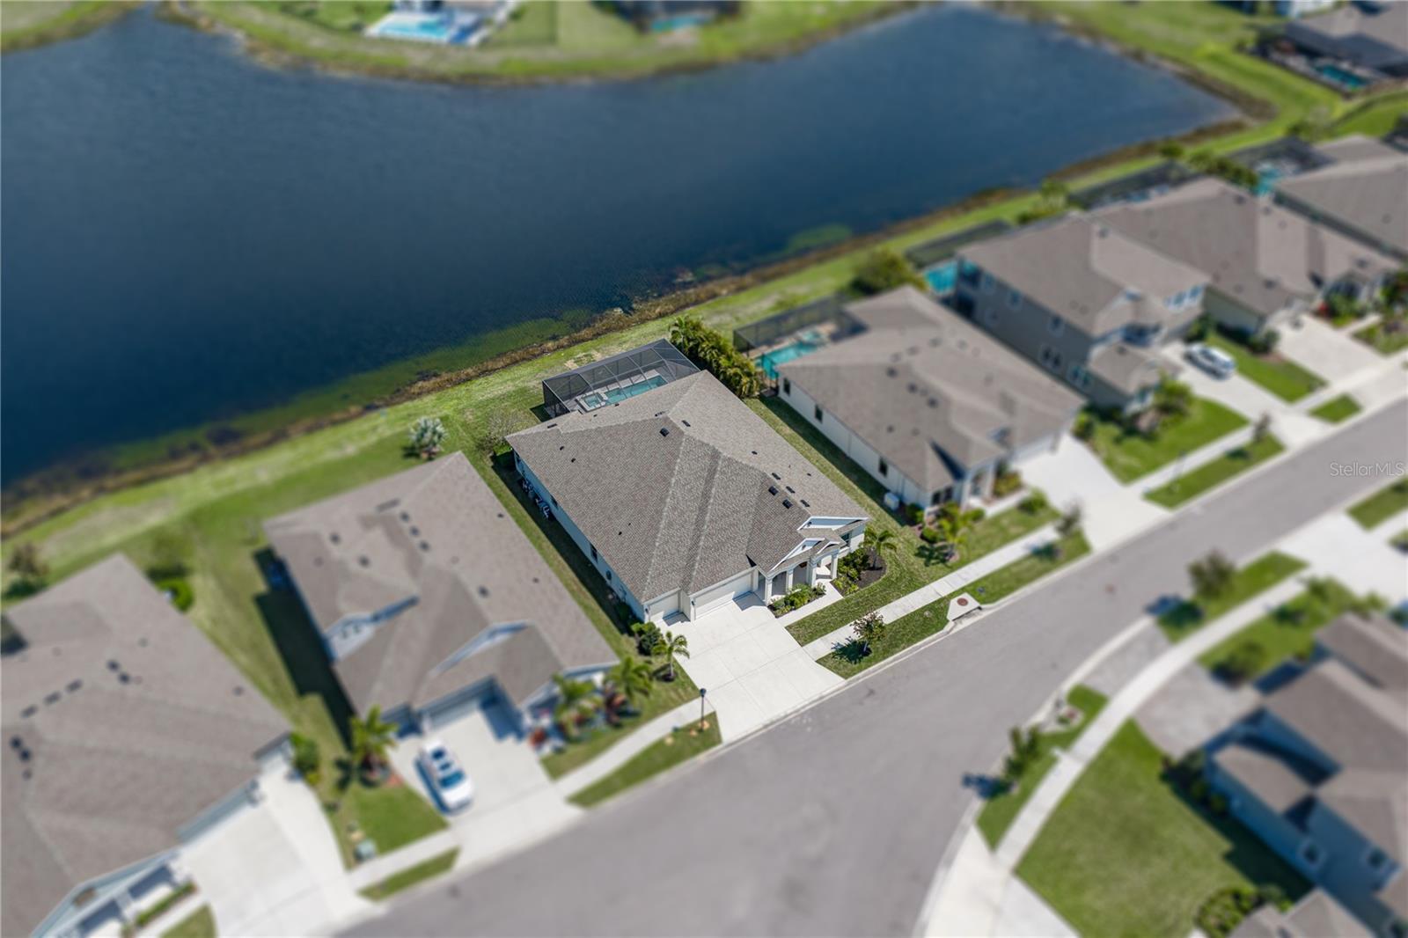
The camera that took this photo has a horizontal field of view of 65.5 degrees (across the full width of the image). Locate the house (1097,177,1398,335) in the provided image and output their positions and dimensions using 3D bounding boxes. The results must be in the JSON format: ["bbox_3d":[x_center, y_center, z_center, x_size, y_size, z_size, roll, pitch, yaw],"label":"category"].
[{"bbox_3d":[58.125,-25.294,118.286,21.980,7.020,24.580,-21,44,-24],"label":"house"}]

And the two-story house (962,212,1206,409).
[{"bbox_3d":[38.550,-17.178,106.655,17.360,8.830,23.580,-21,44,-24],"label":"two-story house"}]

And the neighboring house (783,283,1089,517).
[{"bbox_3d":[18.814,-7.862,95.361,19.400,6.000,25.400,-22,44,-24],"label":"neighboring house"}]

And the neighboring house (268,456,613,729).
[{"bbox_3d":[-19.513,7.881,76.853,16.230,6.720,26.740,-22,44,-25],"label":"neighboring house"}]

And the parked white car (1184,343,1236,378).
[{"bbox_3d":[47.119,-10.281,101.730,1.870,1.580,4.650,-21,44,-23],"label":"parked white car"}]

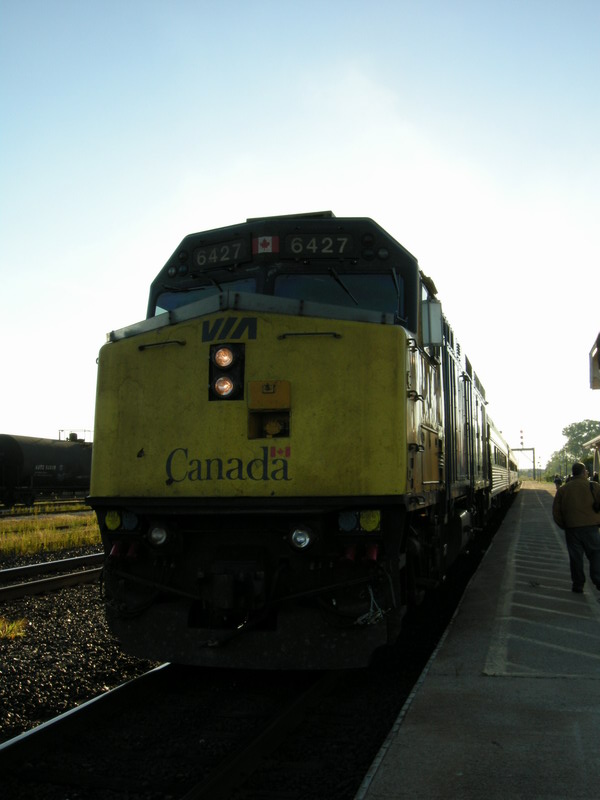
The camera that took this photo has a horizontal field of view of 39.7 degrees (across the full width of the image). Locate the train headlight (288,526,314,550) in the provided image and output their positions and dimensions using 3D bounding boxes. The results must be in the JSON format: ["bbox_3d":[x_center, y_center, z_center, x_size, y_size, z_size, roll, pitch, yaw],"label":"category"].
[{"bbox_3d":[0.013,1.211,7.277,0.211,0.211,0.103,-1,-6,15],"label":"train headlight"}]

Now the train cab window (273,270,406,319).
[{"bbox_3d":[0.401,-1.054,8.617,1.360,0.525,0.062,0,-9,0],"label":"train cab window"}]

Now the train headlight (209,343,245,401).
[{"bbox_3d":[-0.666,-0.258,7.539,0.319,0.505,0.103,-1,-6,15],"label":"train headlight"}]

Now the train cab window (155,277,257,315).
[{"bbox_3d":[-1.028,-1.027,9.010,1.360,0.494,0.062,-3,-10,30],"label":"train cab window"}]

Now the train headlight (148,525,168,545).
[{"bbox_3d":[-1.299,1.244,7.637,0.191,0.201,0.093,-1,-6,15],"label":"train headlight"}]

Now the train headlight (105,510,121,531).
[{"bbox_3d":[-1.800,1.157,7.988,0.180,0.185,0.072,-3,-6,25],"label":"train headlight"}]

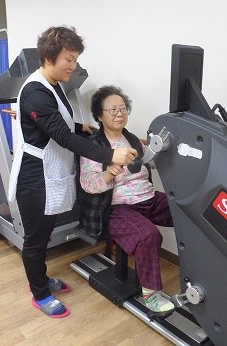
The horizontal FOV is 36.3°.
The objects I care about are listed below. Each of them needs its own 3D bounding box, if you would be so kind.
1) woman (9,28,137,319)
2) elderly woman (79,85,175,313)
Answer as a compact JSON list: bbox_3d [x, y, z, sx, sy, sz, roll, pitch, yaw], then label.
[{"bbox_3d":[-0.205,0.045,1.887,0.670,1.570,0.480,6,16,17],"label":"woman"},{"bbox_3d":[0.145,0.102,2.062,0.520,1.190,0.960,-12,20,-39],"label":"elderly woman"}]

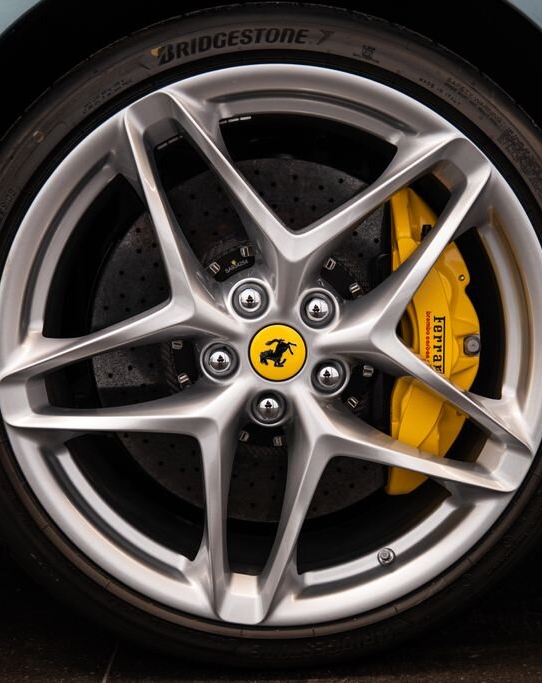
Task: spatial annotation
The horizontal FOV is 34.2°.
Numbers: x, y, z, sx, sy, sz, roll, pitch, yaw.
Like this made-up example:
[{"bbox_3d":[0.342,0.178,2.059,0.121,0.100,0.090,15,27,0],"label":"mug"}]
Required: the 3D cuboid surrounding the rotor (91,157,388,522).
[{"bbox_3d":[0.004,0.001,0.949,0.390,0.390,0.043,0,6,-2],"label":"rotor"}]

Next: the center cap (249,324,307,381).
[{"bbox_3d":[0.007,0.010,0.868,0.058,0.058,0.014,0,6,-2],"label":"center cap"}]

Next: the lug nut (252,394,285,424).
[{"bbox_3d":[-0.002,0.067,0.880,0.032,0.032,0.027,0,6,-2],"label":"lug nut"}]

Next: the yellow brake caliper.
[{"bbox_3d":[0.171,-0.001,0.952,0.104,0.325,0.120,0,6,-2],"label":"yellow brake caliper"}]

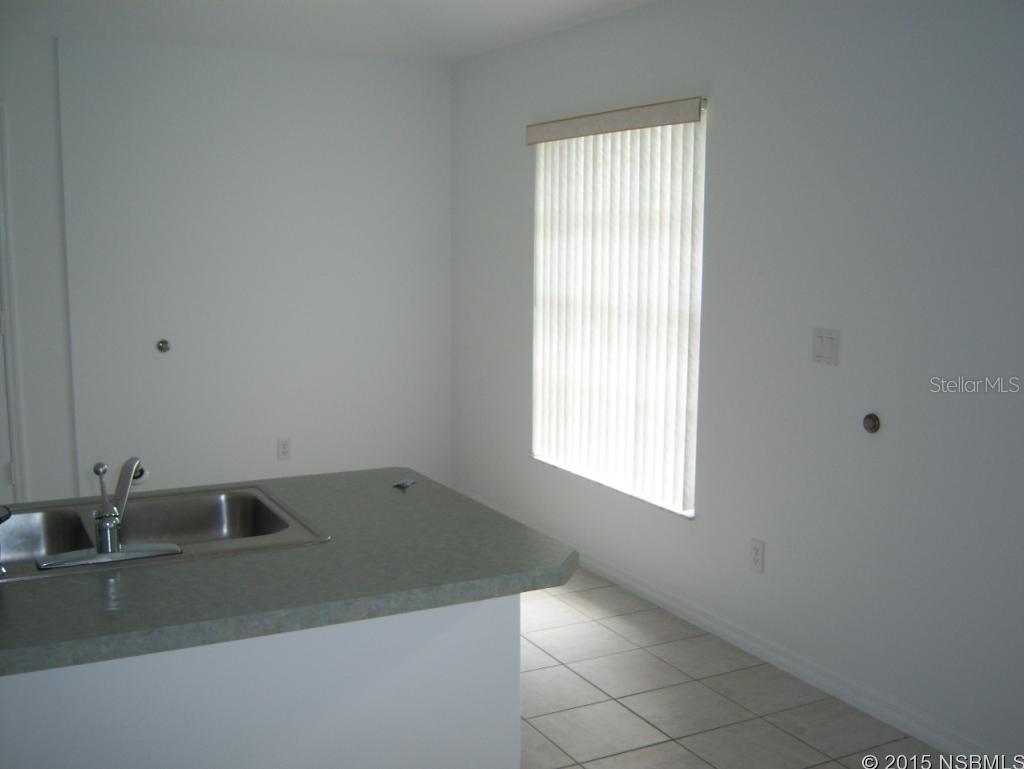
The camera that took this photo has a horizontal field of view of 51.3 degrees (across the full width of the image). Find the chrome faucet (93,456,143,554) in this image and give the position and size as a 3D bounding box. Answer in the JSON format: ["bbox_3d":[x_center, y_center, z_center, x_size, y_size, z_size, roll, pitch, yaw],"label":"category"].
[{"bbox_3d":[-0.769,0.222,2.088,0.075,0.172,0.220,0,8,-4],"label":"chrome faucet"}]

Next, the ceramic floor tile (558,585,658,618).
[{"bbox_3d":[0.397,0.921,4.491,0.322,0.010,0.328,-4,8,-27],"label":"ceramic floor tile"}]

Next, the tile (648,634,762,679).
[{"bbox_3d":[0.694,0.981,3.835,0.318,0.010,0.328,-4,8,-27],"label":"tile"}]

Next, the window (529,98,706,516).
[{"bbox_3d":[0.410,-0.362,4.654,0.090,1.610,1.371,-4,8,-27],"label":"window"}]

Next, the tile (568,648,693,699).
[{"bbox_3d":[0.411,1.018,3.758,0.328,0.010,0.328,-4,8,-27],"label":"tile"}]

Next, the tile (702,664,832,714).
[{"bbox_3d":[0.841,1.016,3.544,0.318,0.010,0.328,-4,8,-27],"label":"tile"}]

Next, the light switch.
[{"bbox_3d":[1.004,-0.121,3.413,0.011,0.115,0.117,-4,8,-27],"label":"light switch"}]

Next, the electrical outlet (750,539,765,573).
[{"bbox_3d":[0.885,0.626,3.868,0.009,0.117,0.073,-4,8,-27],"label":"electrical outlet"}]

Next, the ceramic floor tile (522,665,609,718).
[{"bbox_3d":[0.116,1.037,3.608,0.328,0.010,0.328,-4,8,-27],"label":"ceramic floor tile"}]

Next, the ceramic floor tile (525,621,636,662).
[{"bbox_3d":[0.255,0.964,3.978,0.328,0.010,0.328,-4,8,-27],"label":"ceramic floor tile"}]

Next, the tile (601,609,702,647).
[{"bbox_3d":[0.549,0.960,4.199,0.322,0.010,0.328,-4,8,-27],"label":"tile"}]

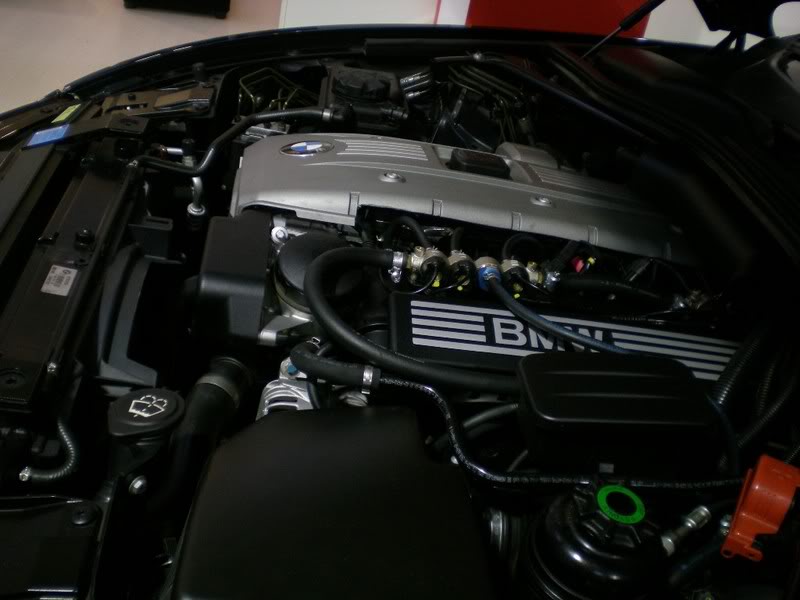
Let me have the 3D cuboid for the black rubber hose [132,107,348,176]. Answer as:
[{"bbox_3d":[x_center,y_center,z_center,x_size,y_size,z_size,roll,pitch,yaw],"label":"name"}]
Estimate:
[{"bbox_3d":[-0.205,-0.219,1.203,0.036,0.070,0.375,28,30,30],"label":"black rubber hose"}]

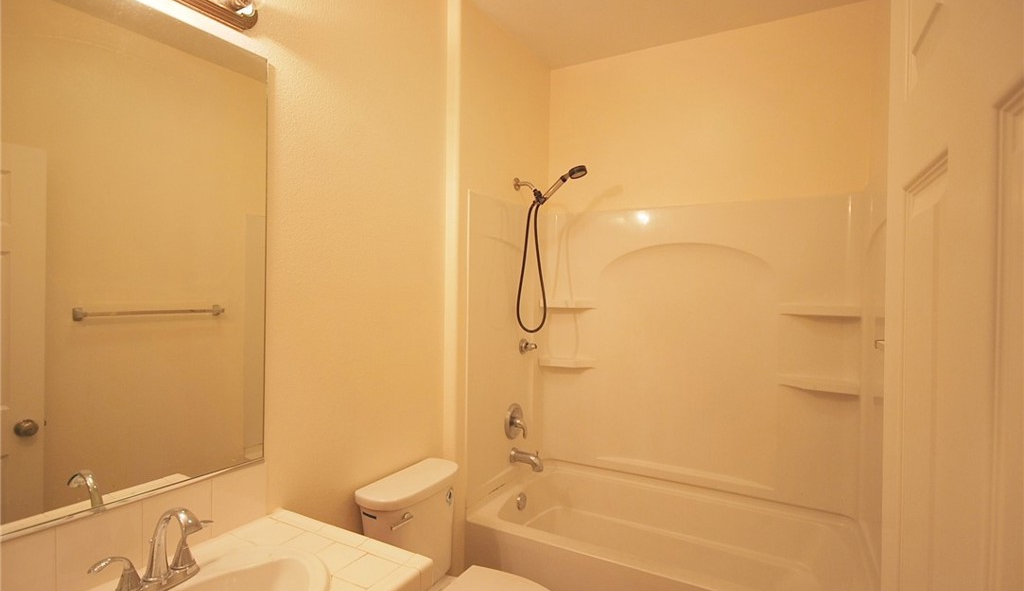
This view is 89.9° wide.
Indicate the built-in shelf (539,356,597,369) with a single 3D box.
[{"bbox_3d":[0.302,0.357,2.761,0.292,0.051,0.090,1,0,30],"label":"built-in shelf"}]

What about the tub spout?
[{"bbox_3d":[0.081,0.806,2.510,0.160,0.098,0.066,1,0,30],"label":"tub spout"}]

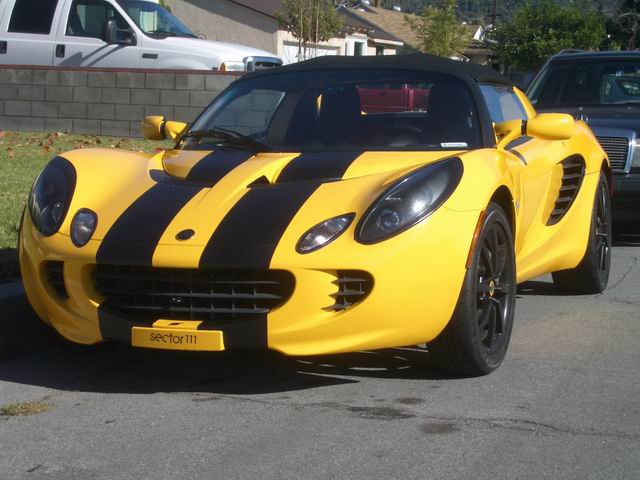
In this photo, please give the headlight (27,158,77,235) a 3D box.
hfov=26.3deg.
[{"bbox_3d":[-0.890,-0.157,4.642,0.265,0.250,0.450,2,5,19],"label":"headlight"}]

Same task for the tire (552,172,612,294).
[{"bbox_3d":[1.287,-0.050,6.695,0.225,0.630,0.630,2,5,19],"label":"tire"}]

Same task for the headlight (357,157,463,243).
[{"bbox_3d":[0.294,-0.123,4.225,0.265,0.250,0.450,2,5,19],"label":"headlight"}]

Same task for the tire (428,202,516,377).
[{"bbox_3d":[0.497,0.157,4.545,0.185,0.600,0.600,2,5,21],"label":"tire"}]

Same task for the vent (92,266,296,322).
[{"bbox_3d":[-0.392,0.158,4.174,0.700,0.175,0.140,2,5,19],"label":"vent"}]

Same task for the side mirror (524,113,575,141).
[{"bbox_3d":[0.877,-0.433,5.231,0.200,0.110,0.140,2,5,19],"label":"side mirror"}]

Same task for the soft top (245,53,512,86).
[{"bbox_3d":[0.253,-0.731,5.948,1.170,0.170,0.800,2,5,19],"label":"soft top"}]

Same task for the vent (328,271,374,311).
[{"bbox_3d":[0.105,0.154,4.119,0.160,0.130,0.130,2,5,19],"label":"vent"}]

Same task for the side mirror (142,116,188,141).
[{"bbox_3d":[-0.661,-0.471,5.752,0.260,0.115,0.170,2,5,19],"label":"side mirror"}]

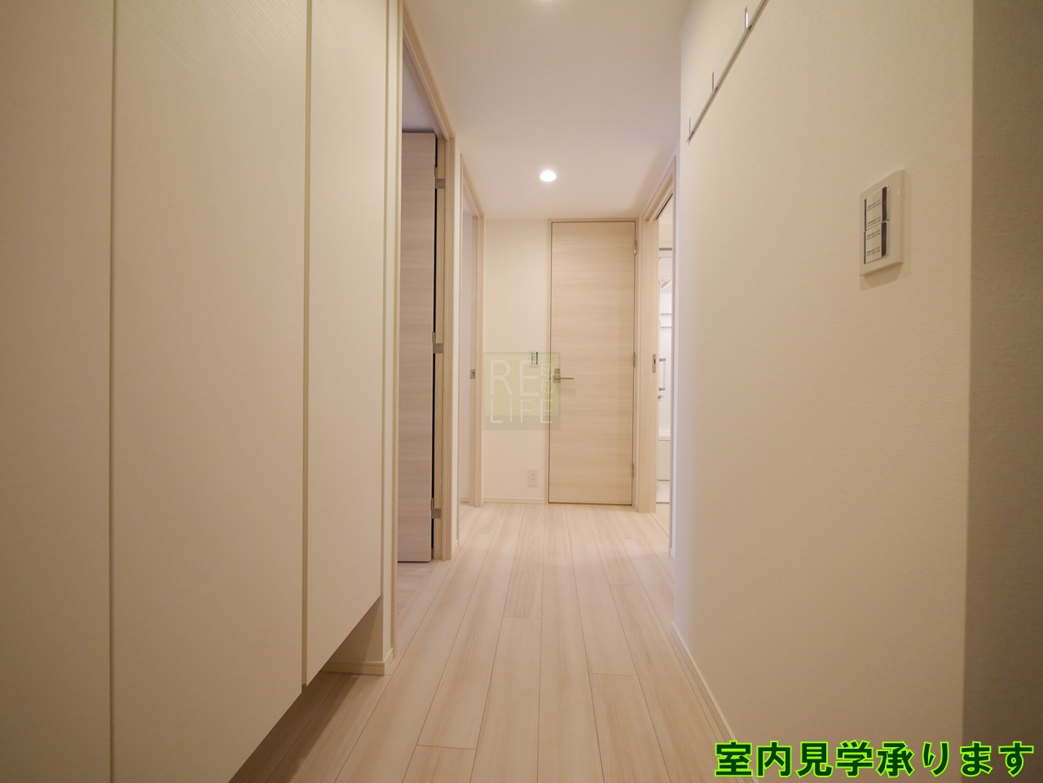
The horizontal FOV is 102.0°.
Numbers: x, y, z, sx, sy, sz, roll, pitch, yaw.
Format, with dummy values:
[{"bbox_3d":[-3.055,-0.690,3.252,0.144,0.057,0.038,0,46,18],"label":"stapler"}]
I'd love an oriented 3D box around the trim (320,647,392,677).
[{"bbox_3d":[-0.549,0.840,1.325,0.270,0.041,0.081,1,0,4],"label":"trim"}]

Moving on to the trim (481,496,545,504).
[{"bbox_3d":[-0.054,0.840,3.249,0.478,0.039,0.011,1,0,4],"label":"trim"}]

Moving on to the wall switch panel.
[{"bbox_3d":[0.498,-0.228,0.581,0.012,0.121,0.070,1,0,4],"label":"wall switch panel"}]

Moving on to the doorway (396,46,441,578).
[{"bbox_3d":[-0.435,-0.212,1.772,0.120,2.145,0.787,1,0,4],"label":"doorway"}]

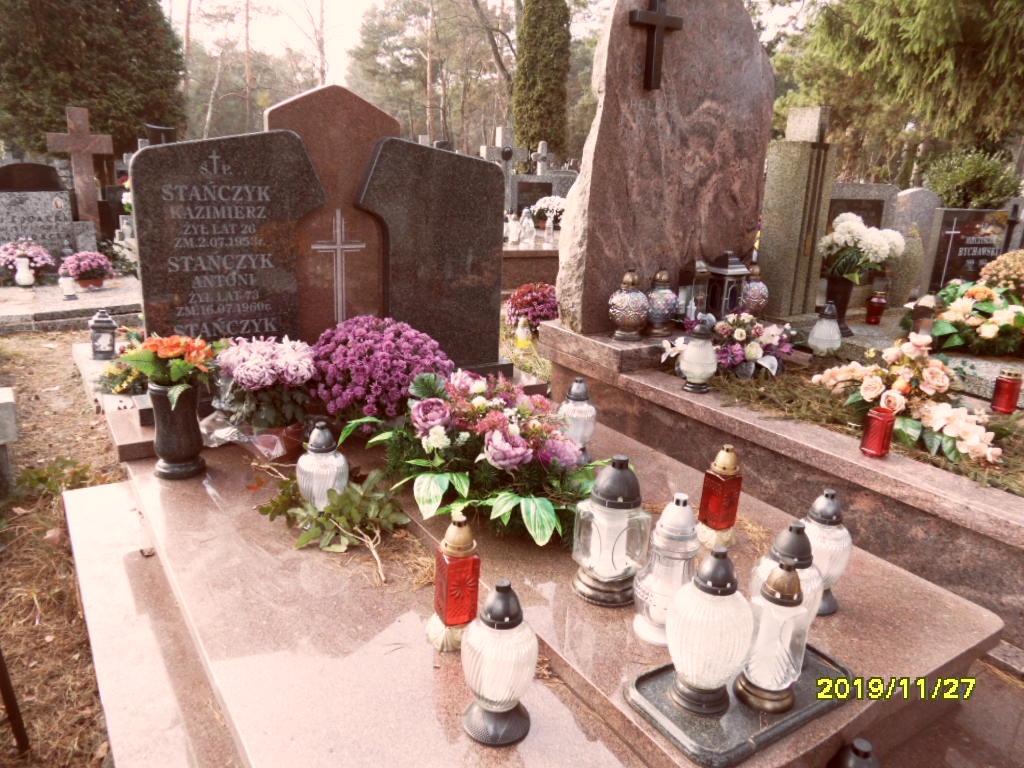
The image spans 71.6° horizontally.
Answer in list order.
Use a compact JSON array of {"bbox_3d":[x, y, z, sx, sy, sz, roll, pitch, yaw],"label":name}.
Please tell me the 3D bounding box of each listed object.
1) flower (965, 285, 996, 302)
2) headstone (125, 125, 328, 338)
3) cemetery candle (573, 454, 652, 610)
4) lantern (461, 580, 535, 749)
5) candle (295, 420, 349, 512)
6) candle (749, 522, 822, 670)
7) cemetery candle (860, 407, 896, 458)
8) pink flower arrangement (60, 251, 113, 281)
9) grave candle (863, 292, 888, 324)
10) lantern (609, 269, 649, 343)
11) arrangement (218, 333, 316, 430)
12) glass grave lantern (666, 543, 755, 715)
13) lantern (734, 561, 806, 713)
[{"bbox_3d":[1.848,-0.357,2.800,0.120,0.075,0.110,14,20,31],"label":"flower"},{"bbox_3d":[-1.005,-0.427,2.611,0.642,0.973,0.076,-9,21,-34],"label":"headstone"},{"bbox_3d":[0.212,0.304,1.532,0.155,0.312,0.155,18,21,41],"label":"cemetery candle"},{"bbox_3d":[-0.016,0.481,1.257,0.136,0.298,0.136,3,17,-1],"label":"lantern"},{"bbox_3d":[-0.492,0.223,1.835,0.135,0.263,0.135,4,16,0],"label":"candle"},{"bbox_3d":[0.503,0.387,1.288,0.124,0.270,0.124,11,18,24],"label":"candle"},{"bbox_3d":[0.980,0.127,1.886,0.074,0.122,0.074,12,19,28],"label":"cemetery candle"},{"bbox_3d":[-3.617,-0.993,6.050,0.460,0.300,0.440,-7,19,-30],"label":"pink flower arrangement"},{"bbox_3d":[1.474,-0.306,2.880,0.083,0.130,0.083,3,14,0],"label":"grave candle"},{"bbox_3d":[0.450,-0.305,2.720,0.158,0.268,0.158,3,14,0],"label":"lantern"},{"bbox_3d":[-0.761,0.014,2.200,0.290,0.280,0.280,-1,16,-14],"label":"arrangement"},{"bbox_3d":[0.328,0.403,1.173,0.147,0.288,0.147,9,17,18],"label":"glass grave lantern"},{"bbox_3d":[0.483,0.453,1.294,0.114,0.276,0.114,-8,20,-34],"label":"lantern"}]

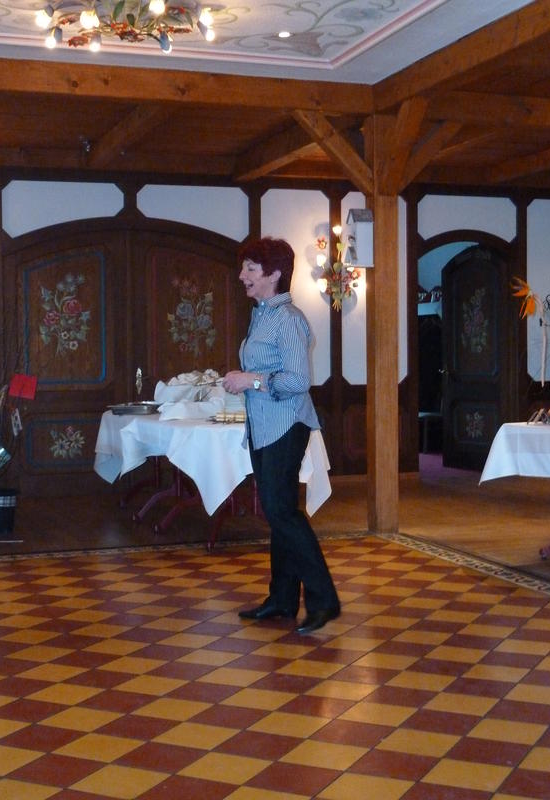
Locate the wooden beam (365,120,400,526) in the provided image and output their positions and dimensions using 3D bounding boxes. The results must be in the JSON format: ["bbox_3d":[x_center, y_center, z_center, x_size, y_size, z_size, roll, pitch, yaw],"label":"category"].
[{"bbox_3d":[0.681,-0.467,7.599,0.154,2.615,0.146,-1,2,-19],"label":"wooden beam"}]

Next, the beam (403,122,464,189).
[{"bbox_3d":[0.931,-1.578,7.642,0.114,0.697,0.114,46,-12,-15],"label":"beam"}]

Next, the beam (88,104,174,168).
[{"bbox_3d":[-1.025,-2.021,8.833,0.114,0.156,3.078,-1,2,-19],"label":"beam"}]

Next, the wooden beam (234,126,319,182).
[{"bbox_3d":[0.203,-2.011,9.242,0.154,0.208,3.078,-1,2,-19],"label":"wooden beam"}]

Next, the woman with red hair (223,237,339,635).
[{"bbox_3d":[0.028,0.130,5.086,0.440,1.625,0.470,-1,2,-17],"label":"woman with red hair"}]

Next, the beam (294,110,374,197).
[{"bbox_3d":[0.388,-1.566,7.452,0.697,0.114,0.114,44,-12,-15],"label":"beam"}]

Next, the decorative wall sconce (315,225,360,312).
[{"bbox_3d":[0.568,-1.192,10.931,0.406,0.790,0.200,-1,2,-19],"label":"decorative wall sconce"}]

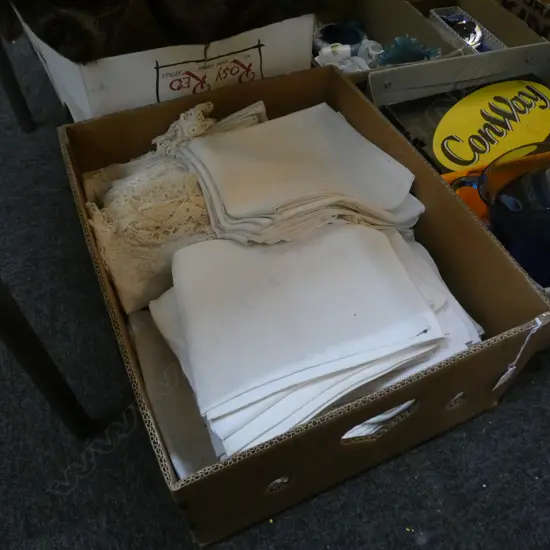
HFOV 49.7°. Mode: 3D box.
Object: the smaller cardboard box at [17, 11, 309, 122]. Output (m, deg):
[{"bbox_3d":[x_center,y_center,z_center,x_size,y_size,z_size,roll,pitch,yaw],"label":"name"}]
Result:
[{"bbox_3d":[-0.202,-0.412,1.029,0.355,0.265,0.490,-19,55,-14],"label":"smaller cardboard box"}]

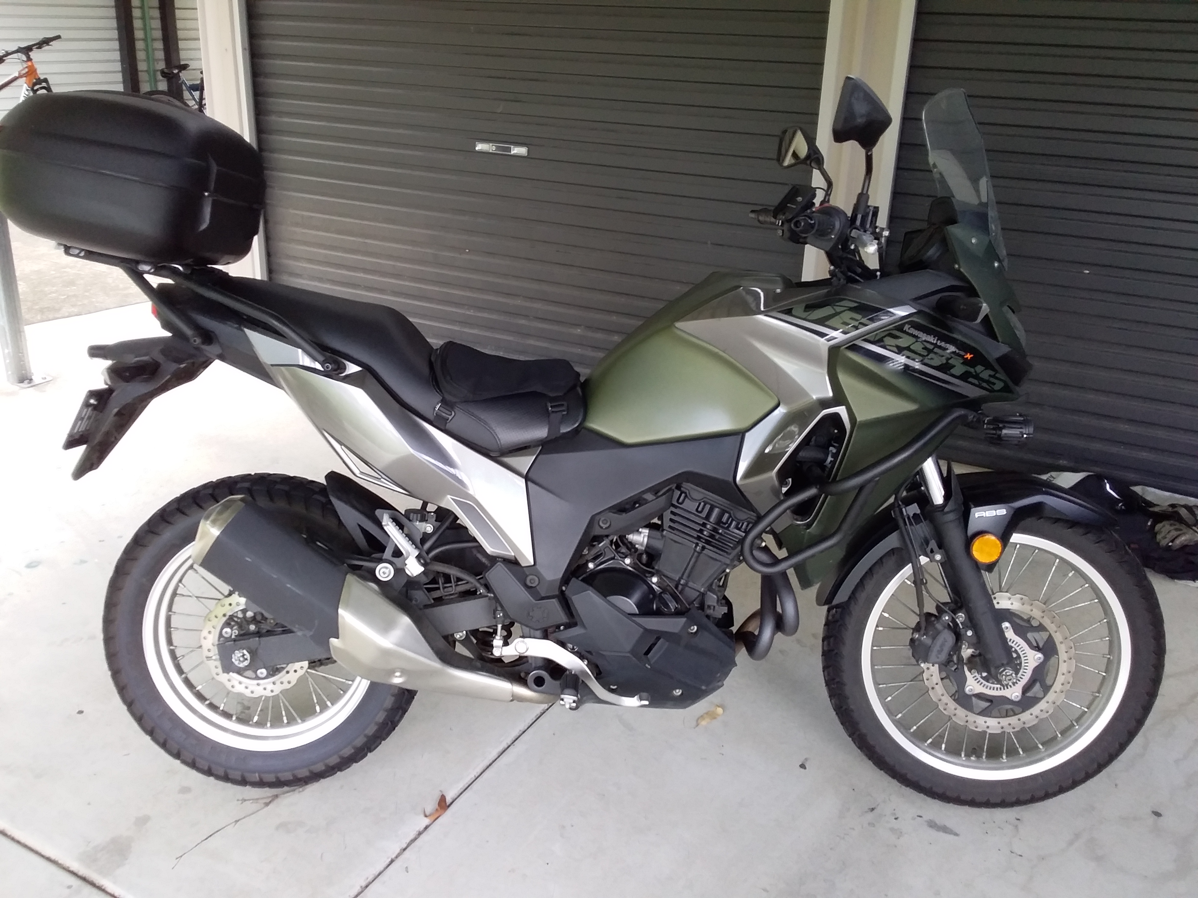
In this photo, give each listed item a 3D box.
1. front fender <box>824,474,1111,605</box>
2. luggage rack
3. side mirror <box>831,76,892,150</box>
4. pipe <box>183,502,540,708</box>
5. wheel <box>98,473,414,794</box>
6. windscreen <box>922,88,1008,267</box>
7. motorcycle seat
[{"bbox_3d":[0.710,0.175,2.115,0.571,0.245,0.190,-4,10,6],"label":"front fender"},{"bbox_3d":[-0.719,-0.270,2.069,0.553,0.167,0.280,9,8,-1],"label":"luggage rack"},{"bbox_3d":[0.412,-0.529,1.686,0.075,0.115,0.145,4,8,20],"label":"side mirror"},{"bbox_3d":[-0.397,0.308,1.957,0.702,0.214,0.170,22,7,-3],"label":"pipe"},{"bbox_3d":[-0.667,0.368,2.156,0.650,0.650,0.140,1,8,0],"label":"wheel"},{"bbox_3d":[0.696,-0.504,2.025,0.090,0.353,0.275,-18,7,3],"label":"windscreen"},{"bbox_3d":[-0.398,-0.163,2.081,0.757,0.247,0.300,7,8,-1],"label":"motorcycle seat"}]

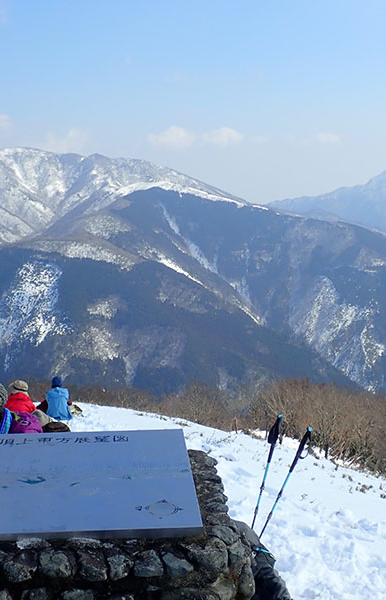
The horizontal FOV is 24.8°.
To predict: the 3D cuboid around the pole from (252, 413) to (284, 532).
[{"bbox_3d":[0.369,1.141,4.924,0.070,1.050,0.070,13,8,-2],"label":"pole"}]

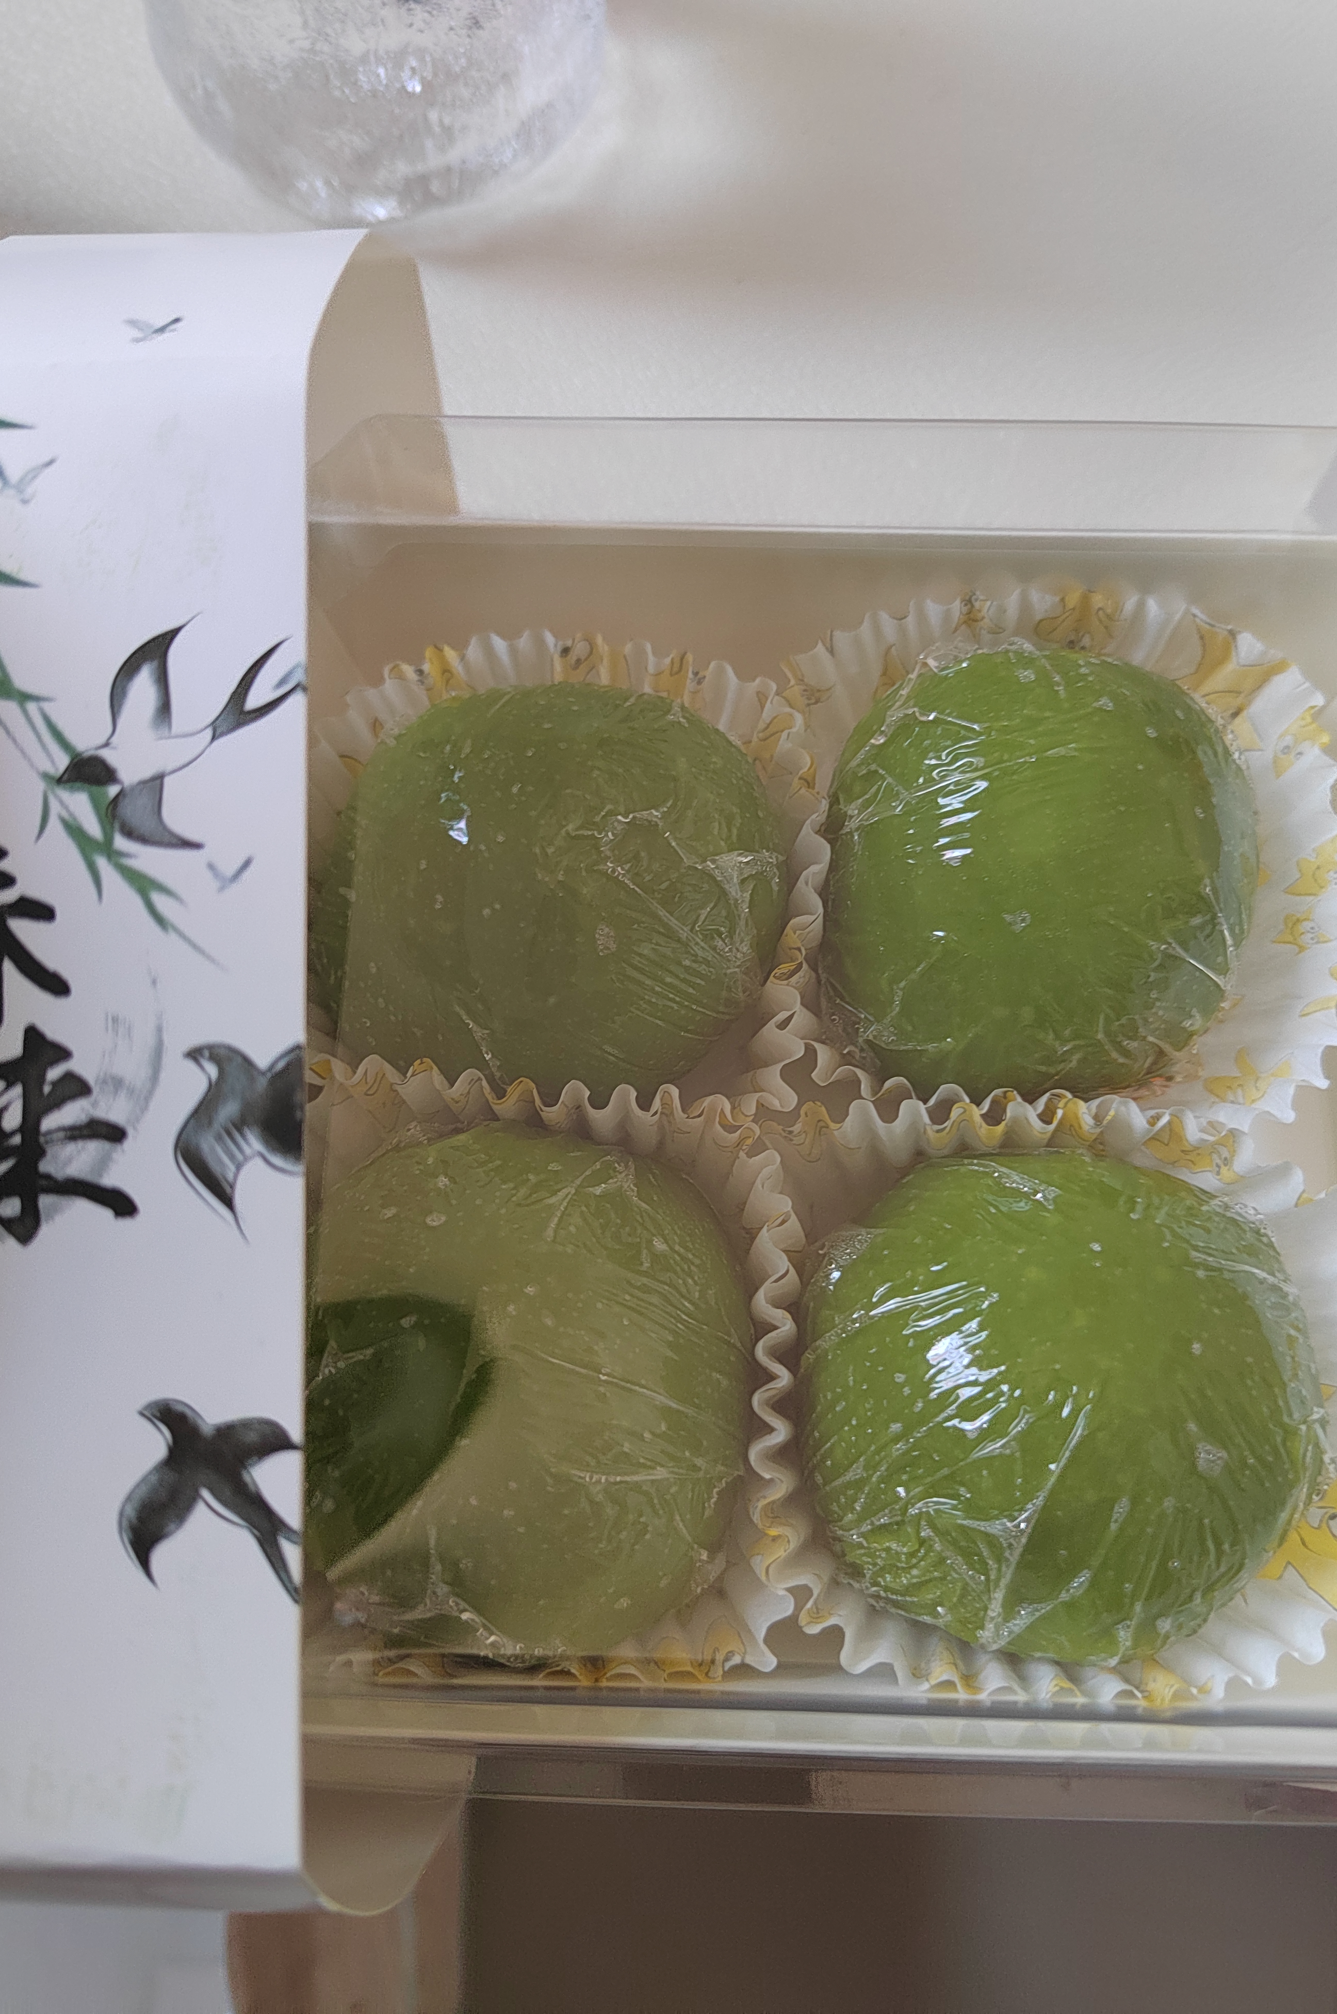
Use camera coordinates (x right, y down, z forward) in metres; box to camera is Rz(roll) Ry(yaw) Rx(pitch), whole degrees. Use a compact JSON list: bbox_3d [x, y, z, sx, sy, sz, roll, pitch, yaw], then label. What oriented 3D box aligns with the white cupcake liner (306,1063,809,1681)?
[{"bbox_3d":[-0.016,0.043,0.158,0.062,0.034,0.063,1,76,1],"label":"white cupcake liner"}]

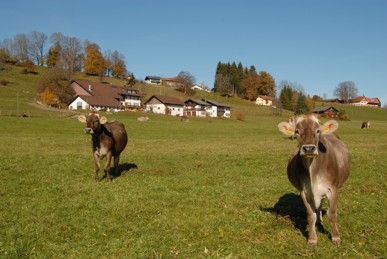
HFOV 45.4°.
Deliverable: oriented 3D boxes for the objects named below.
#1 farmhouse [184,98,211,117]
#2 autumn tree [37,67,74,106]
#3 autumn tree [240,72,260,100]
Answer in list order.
[{"bbox_3d":[1.642,-8.868,190.000,9.000,7.400,9.000,1,2,35],"label":"farmhouse"},{"bbox_3d":[-53.077,-16.538,178.000,14.300,15.200,13.000,-1,2,-17],"label":"autumn tree"},{"bbox_3d":[43.723,-32.984,355.000,15.300,21.500,15.300,1,2,0],"label":"autumn tree"}]

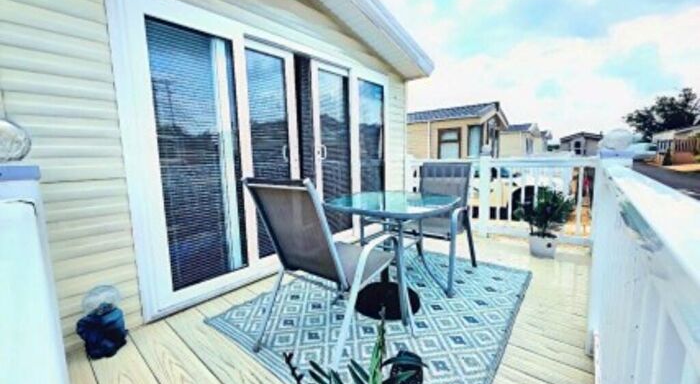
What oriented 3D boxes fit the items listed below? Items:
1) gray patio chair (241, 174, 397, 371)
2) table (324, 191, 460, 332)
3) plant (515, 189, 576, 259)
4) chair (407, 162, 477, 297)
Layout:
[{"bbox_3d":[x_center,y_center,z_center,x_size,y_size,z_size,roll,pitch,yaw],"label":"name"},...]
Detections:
[{"bbox_3d":[-0.106,0.368,1.462,0.552,0.922,0.714,3,8,38],"label":"gray patio chair"},{"bbox_3d":[0.273,0.413,1.834,0.808,0.724,0.808,4,8,41],"label":"table"},{"bbox_3d":[1.940,0.289,2.618,0.483,0.690,0.463,4,8,41],"label":"plant"},{"bbox_3d":[0.726,0.242,2.283,0.561,0.931,0.719,3,8,39],"label":"chair"}]

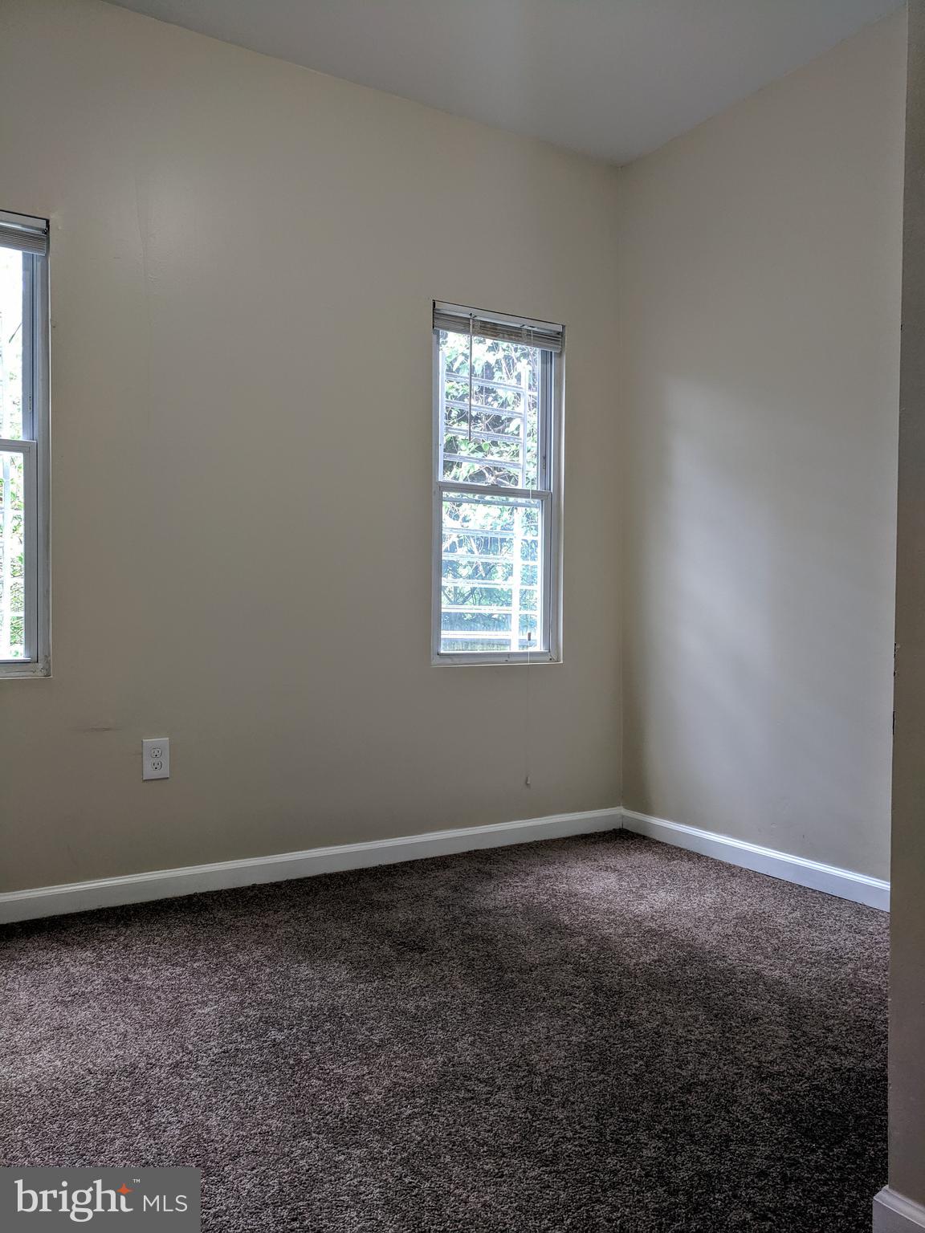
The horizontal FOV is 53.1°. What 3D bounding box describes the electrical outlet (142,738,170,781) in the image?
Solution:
[{"bbox_3d":[-0.945,0.440,2.858,0.077,0.122,0.008,0,1,-31],"label":"electrical outlet"}]

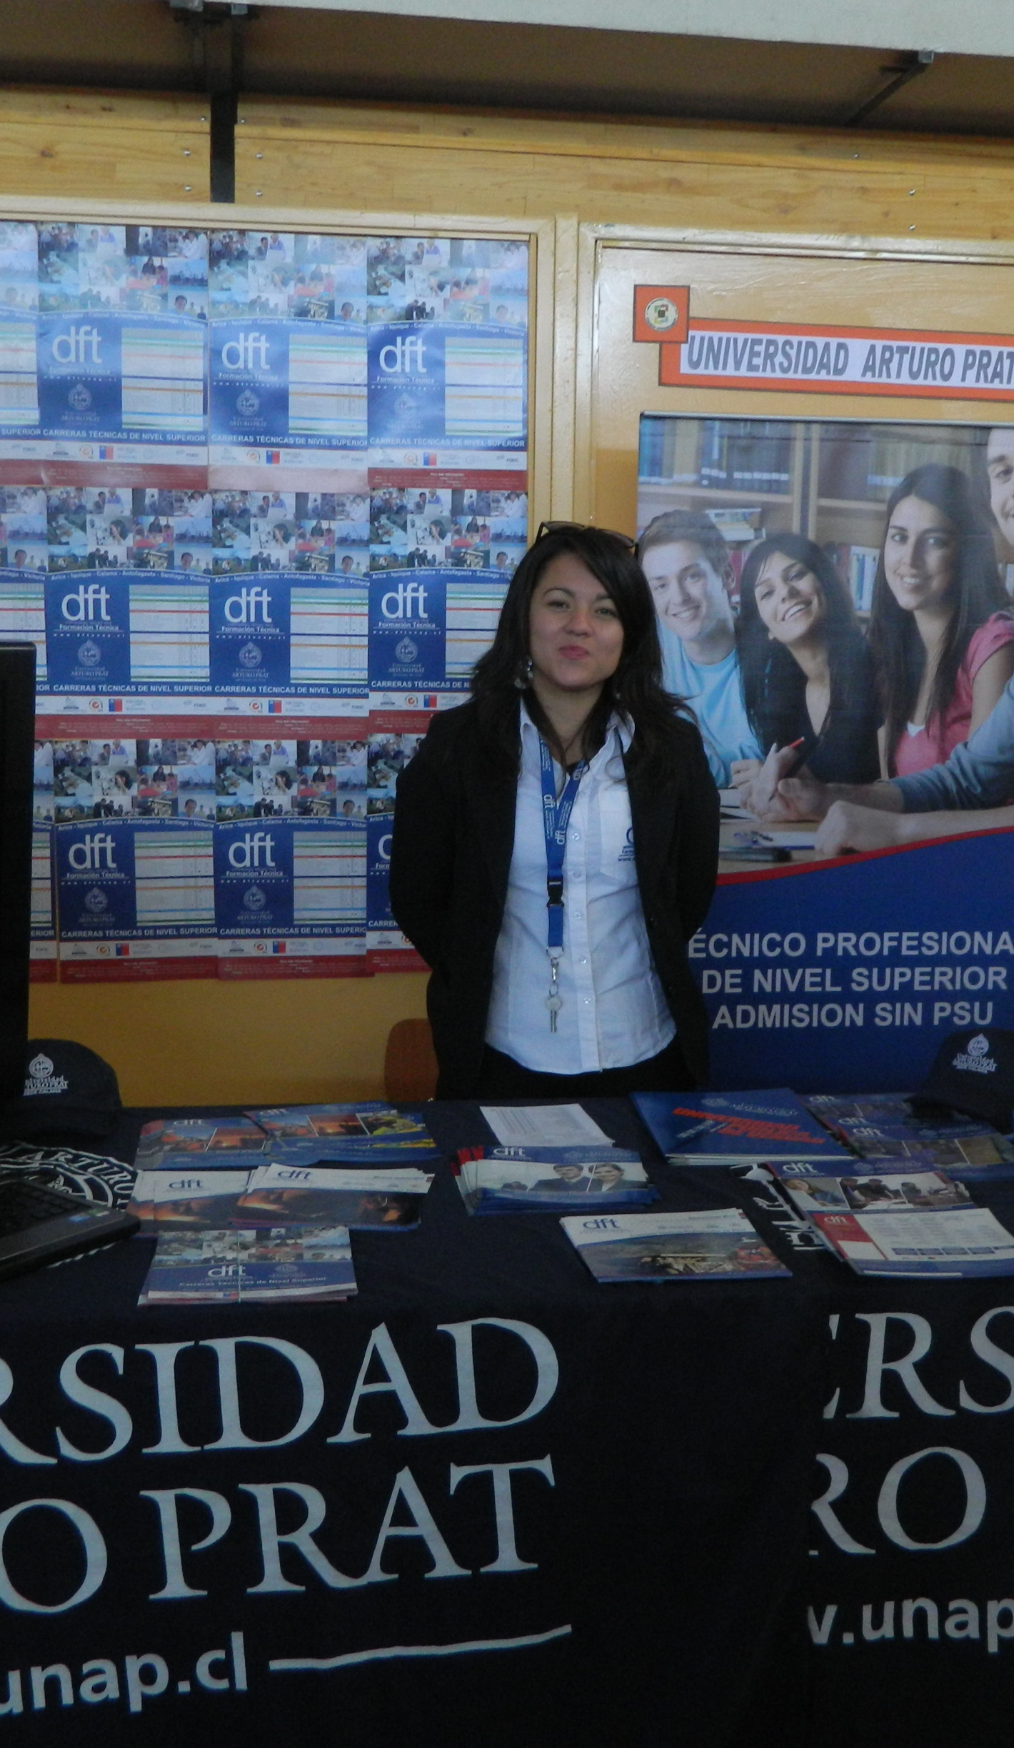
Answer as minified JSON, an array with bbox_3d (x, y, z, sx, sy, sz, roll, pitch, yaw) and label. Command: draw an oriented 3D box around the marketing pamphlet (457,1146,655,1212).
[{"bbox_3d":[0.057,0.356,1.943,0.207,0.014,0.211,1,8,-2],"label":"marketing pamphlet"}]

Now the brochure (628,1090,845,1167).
[{"bbox_3d":[0.296,0.327,2.183,0.233,0.014,0.299,0,8,-6],"label":"brochure"}]

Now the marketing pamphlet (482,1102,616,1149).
[{"bbox_3d":[0.048,0.348,2.325,0.148,0.004,0.200,-1,8,-9],"label":"marketing pamphlet"}]

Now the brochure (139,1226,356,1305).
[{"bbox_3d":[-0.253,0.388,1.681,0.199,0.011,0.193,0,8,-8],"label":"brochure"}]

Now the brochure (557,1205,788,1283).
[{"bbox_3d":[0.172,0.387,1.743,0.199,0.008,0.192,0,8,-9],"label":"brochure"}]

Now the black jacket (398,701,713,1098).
[{"bbox_3d":[0.073,0.062,2.638,0.508,0.660,0.290,-1,8,-8],"label":"black jacket"}]

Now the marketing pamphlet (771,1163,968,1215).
[{"bbox_3d":[0.445,0.384,2.035,0.210,0.006,0.210,-1,8,-5],"label":"marketing pamphlet"}]

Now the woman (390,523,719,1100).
[{"bbox_3d":[0.073,0.259,2.664,0.508,1.592,0.310,-1,8,-8],"label":"woman"}]

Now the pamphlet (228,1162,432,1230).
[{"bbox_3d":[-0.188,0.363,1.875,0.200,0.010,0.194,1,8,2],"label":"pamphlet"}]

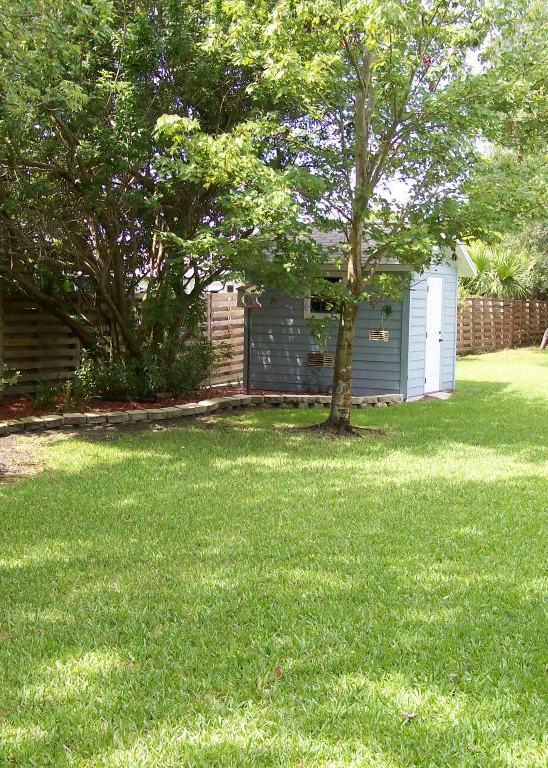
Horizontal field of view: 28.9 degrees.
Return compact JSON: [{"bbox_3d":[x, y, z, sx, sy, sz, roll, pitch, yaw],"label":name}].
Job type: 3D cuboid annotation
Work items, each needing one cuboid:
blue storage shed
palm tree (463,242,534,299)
[{"bbox_3d":[1.445,-1.371,19.854,3.650,3.000,2.940,4,5,30],"label":"blue storage shed"},{"bbox_3d":[8.258,-3.229,39.000,2.500,3.700,2.500,1,5,0],"label":"palm tree"}]

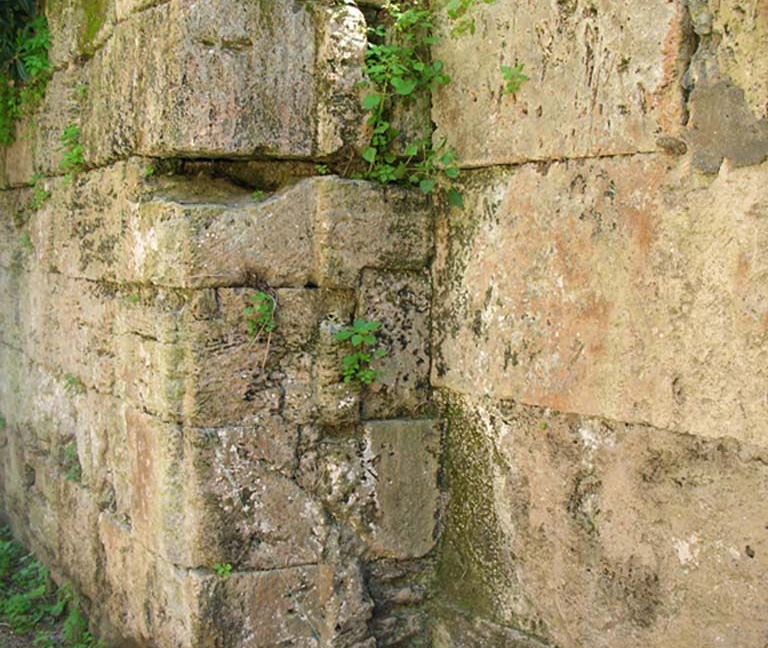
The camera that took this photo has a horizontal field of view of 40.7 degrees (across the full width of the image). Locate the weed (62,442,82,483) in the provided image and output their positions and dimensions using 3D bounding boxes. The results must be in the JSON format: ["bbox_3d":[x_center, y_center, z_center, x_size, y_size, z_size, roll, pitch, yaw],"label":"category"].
[{"bbox_3d":[-1.288,0.573,4.281,0.065,0.160,0.110,-3,5,-30],"label":"weed"}]

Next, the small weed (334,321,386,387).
[{"bbox_3d":[-0.072,0.081,3.030,0.150,0.185,0.100,-2,5,-13],"label":"small weed"}]

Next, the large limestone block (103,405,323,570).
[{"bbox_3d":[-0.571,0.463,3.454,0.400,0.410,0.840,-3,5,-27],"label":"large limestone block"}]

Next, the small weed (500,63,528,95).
[{"bbox_3d":[0.348,-0.654,2.760,0.055,0.080,0.070,-4,6,-37],"label":"small weed"}]

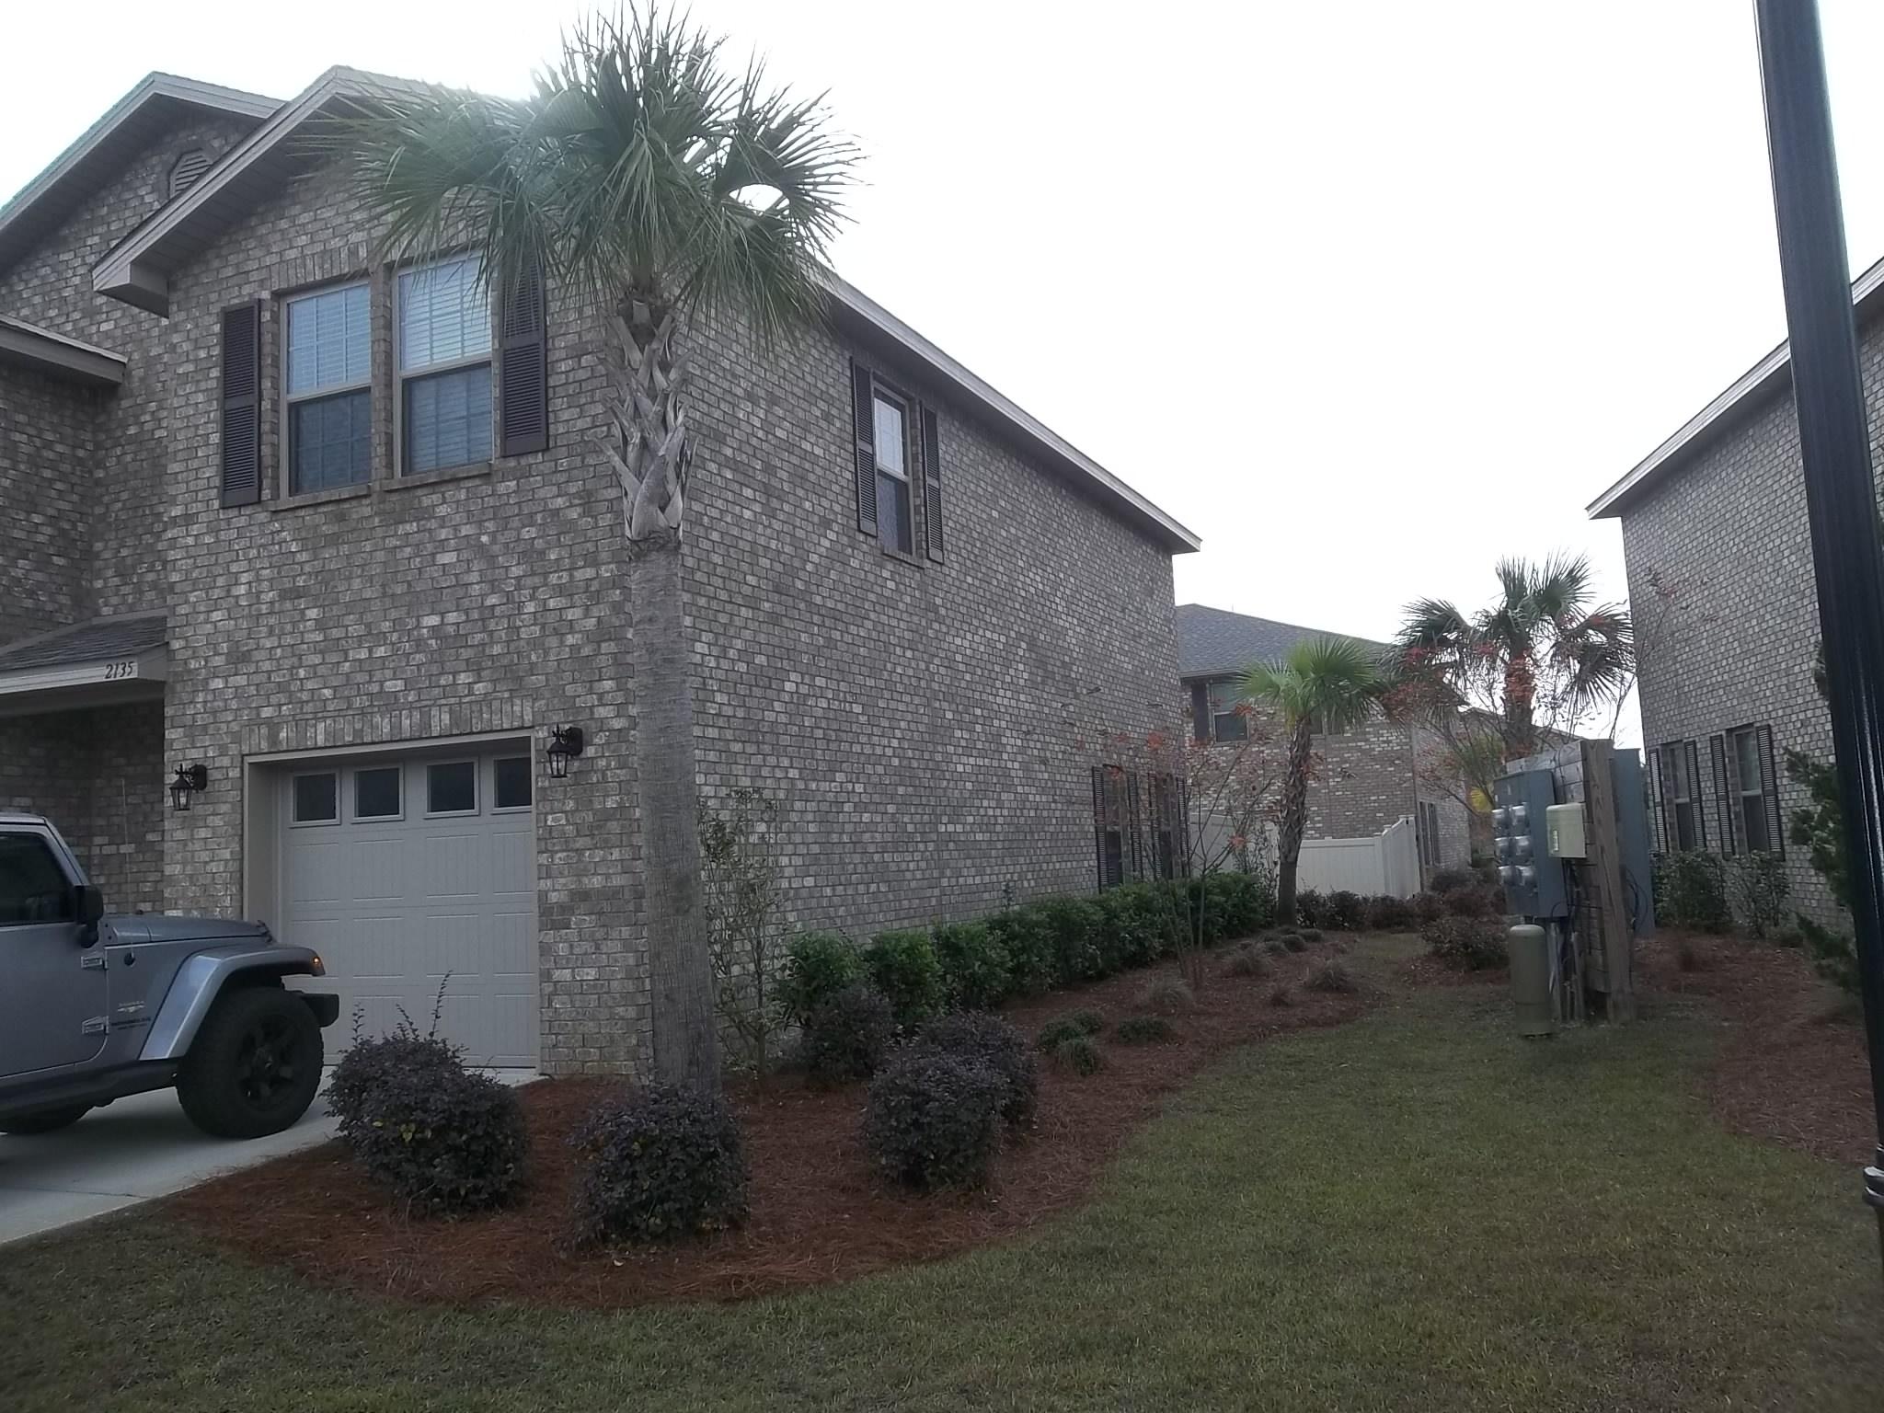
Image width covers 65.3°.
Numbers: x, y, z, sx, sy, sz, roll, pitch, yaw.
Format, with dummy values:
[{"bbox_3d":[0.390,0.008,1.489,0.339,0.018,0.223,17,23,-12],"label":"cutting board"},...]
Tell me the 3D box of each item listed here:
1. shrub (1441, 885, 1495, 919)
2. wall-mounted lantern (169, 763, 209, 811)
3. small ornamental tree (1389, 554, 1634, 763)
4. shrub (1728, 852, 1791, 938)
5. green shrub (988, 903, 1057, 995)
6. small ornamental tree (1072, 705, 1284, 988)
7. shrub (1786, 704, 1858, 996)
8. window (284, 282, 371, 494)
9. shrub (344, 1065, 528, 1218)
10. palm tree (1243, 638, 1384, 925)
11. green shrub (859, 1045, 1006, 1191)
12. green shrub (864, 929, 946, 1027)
[{"bbox_3d":[7.615,2.898,21.269,0.770,0.590,0.750,-5,-6,19],"label":"shrub"},{"bbox_3d":[-5.290,0.574,10.301,0.150,0.330,0.235,-5,-6,23],"label":"wall-mounted lantern"},{"bbox_3d":[8.871,0.445,22.017,3.700,5.550,3.600,-5,-6,22],"label":"small ornamental tree"},{"bbox_3d":[8.616,1.972,15.502,0.667,0.916,0.667,-4,-6,9],"label":"shrub"},{"bbox_3d":[0.752,2.187,13.162,0.680,0.769,0.680,-3,-6,3],"label":"green shrub"},{"bbox_3d":[2.298,1.346,14.302,2.057,2.764,2.057,-4,-6,9],"label":"small ornamental tree"},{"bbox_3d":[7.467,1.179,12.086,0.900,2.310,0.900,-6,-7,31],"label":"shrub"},{"bbox_3d":[-4.338,-2.234,10.479,0.910,1.500,0.100,-5,-6,23],"label":"window"},{"bbox_3d":[-2.137,1.820,6.202,0.775,0.643,0.775,-1,-6,-19],"label":"shrub"},{"bbox_3d":[5.601,1.144,21.792,1.950,4.230,1.950,-4,-6,14],"label":"palm tree"},{"bbox_3d":[-0.033,1.799,6.481,0.629,0.636,0.629,-3,-6,-1],"label":"green shrub"},{"bbox_3d":[-0.270,2.063,11.167,0.680,0.663,0.680,-3,-6,-2],"label":"green shrub"}]

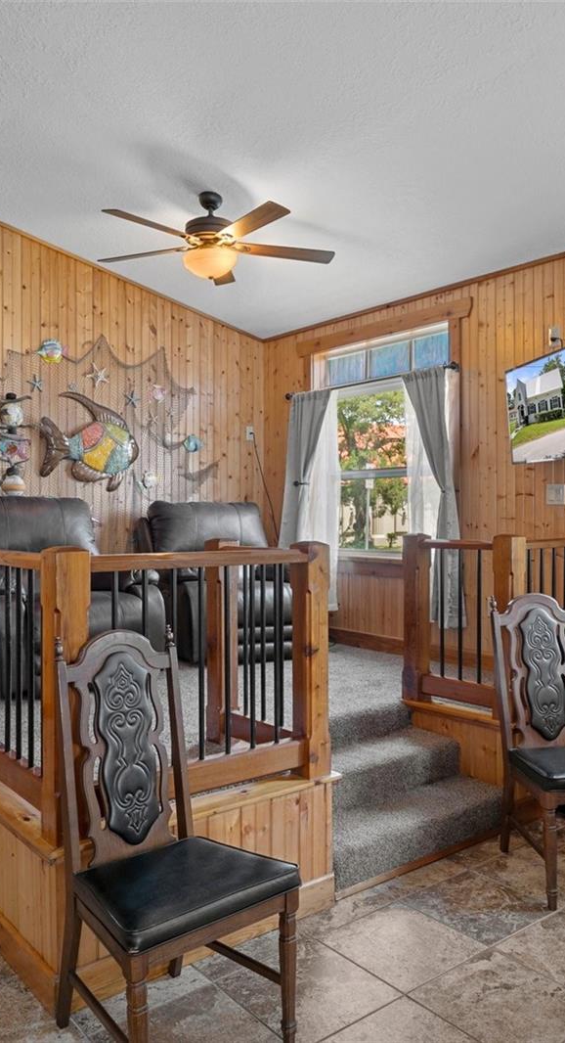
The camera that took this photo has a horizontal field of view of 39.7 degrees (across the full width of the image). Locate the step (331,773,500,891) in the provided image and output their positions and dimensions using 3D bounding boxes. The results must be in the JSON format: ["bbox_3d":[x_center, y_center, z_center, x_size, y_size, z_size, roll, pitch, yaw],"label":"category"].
[{"bbox_3d":[0.518,1.302,3.319,1.058,0.173,0.312,0,1,-39],"label":"step"}]

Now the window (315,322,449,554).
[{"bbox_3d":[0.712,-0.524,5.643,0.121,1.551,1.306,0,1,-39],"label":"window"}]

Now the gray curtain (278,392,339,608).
[{"bbox_3d":[0.195,-0.181,6.051,0.107,1.690,0.682,0,1,-39],"label":"gray curtain"}]

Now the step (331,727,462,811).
[{"bbox_3d":[0.354,1.147,3.569,1.022,0.162,0.314,0,0,-39],"label":"step"}]

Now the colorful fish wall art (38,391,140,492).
[{"bbox_3d":[-1.356,-0.570,5.578,0.774,0.720,0.057,0,1,-39],"label":"colorful fish wall art"}]

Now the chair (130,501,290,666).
[{"bbox_3d":[-0.352,0.399,5.558,0.963,1.032,1.022,0,0,-39],"label":"chair"}]

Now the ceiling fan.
[{"bbox_3d":[-0.410,-1.597,4.403,1.395,0.491,1.395,0,0,-39],"label":"ceiling fan"}]

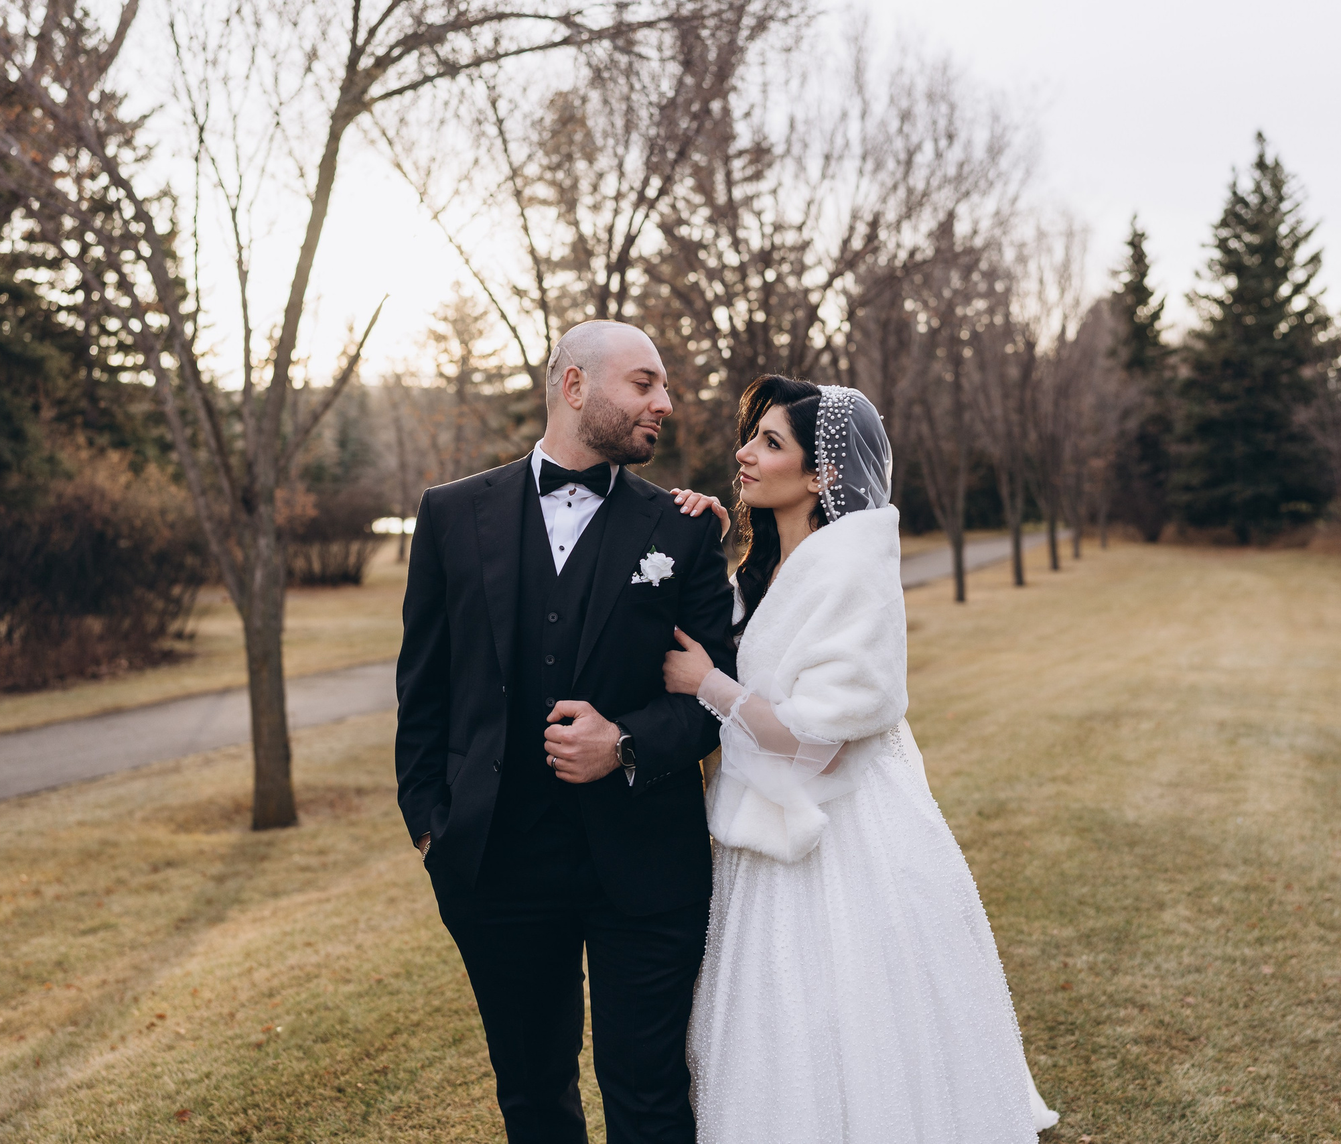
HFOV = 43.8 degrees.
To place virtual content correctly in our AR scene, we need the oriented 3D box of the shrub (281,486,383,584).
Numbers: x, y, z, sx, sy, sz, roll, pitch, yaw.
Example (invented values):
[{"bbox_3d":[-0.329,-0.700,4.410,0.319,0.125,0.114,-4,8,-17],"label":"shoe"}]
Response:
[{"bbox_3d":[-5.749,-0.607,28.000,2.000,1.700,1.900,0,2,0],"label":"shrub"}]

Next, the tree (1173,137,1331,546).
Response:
[{"bbox_3d":[16.936,-6.796,48.500,4.600,12.100,4.600,0,2,0],"label":"tree"}]

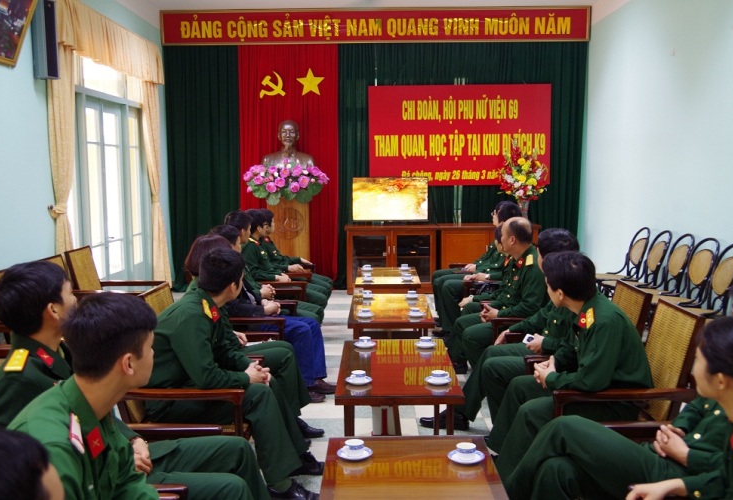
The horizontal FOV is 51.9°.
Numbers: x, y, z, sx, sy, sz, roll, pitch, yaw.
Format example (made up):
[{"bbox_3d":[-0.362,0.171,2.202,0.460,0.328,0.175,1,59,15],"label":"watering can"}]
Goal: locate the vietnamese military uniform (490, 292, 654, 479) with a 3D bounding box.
[{"bbox_3d":[0.940,0.636,3.481,0.770,0.900,0.520,0,6,2],"label":"vietnamese military uniform"}]

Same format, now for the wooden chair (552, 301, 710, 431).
[{"bbox_3d":[1.117,0.708,3.391,0.689,0.922,0.588,0,6,1],"label":"wooden chair"}]

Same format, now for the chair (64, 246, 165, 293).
[{"bbox_3d":[-2.013,0.447,6.087,0.689,0.932,0.577,0,6,1],"label":"chair"}]

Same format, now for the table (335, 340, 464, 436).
[{"bbox_3d":[0.164,0.852,3.834,0.562,0.557,1.135,0,6,1],"label":"table"}]

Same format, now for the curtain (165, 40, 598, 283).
[{"bbox_3d":[0.118,-1.056,9.667,5.308,3.140,0.162,0,6,1],"label":"curtain"}]

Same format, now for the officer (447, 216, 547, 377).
[{"bbox_3d":[0.900,0.379,5.043,0.770,1.200,0.540,-1,6,-13],"label":"officer"}]

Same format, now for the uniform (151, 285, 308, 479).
[{"bbox_3d":[-0.640,0.628,3.510,0.770,0.910,0.520,0,6,-4],"label":"uniform"}]

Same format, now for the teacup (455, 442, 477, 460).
[{"bbox_3d":[0.366,0.741,2.758,0.073,0.055,0.078,0,6,0],"label":"teacup"}]

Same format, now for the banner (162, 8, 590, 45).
[{"bbox_3d":[0.095,-2.788,9.387,5.308,0.425,0.101,0,6,1],"label":"banner"}]

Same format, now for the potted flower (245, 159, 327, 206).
[{"bbox_3d":[-0.973,-0.833,9.163,1.040,0.550,0.500,0,6,0],"label":"potted flower"}]

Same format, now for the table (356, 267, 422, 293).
[{"bbox_3d":[0.206,0.513,7.133,0.567,0.557,1.145,0,6,1],"label":"table"}]

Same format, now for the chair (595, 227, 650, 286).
[{"bbox_3d":[2.480,0.257,7.463,0.570,0.965,0.450,-1,6,-6],"label":"chair"}]

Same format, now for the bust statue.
[{"bbox_3d":[-0.967,-1.225,9.305,0.669,0.729,0.365,0,6,1],"label":"bust statue"}]

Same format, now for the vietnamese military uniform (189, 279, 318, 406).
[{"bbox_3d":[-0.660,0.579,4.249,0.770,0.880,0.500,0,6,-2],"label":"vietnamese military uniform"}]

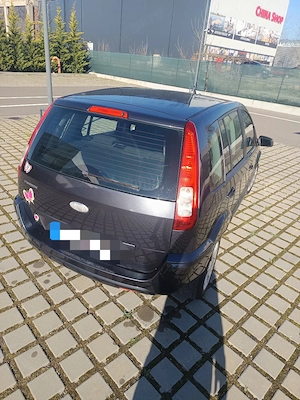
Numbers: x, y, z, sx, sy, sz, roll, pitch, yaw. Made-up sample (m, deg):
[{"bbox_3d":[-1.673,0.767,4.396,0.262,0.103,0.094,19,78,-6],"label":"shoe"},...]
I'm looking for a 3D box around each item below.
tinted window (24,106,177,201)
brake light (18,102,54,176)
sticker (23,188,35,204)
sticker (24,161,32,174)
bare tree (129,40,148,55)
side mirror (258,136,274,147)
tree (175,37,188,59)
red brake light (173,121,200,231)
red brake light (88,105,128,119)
[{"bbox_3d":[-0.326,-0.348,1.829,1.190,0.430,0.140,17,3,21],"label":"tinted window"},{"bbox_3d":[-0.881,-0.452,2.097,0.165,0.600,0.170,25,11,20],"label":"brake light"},{"bbox_3d":[-0.943,-0.030,2.159,0.105,0.125,0.010,21,22,28],"label":"sticker"},{"bbox_3d":[-0.910,-0.238,2.079,0.080,0.100,0.010,21,12,28],"label":"sticker"},{"bbox_3d":[-1.386,-15.440,30.261,2.122,3.798,2.122,3,27,-4],"label":"bare tree"},{"bbox_3d":[1.367,-0.675,3.259,0.175,0.120,0.110,17,28,21],"label":"side mirror"},{"bbox_3d":[2.843,-13.892,27.569,1.441,4.180,1.441,7,26,2],"label":"tree"},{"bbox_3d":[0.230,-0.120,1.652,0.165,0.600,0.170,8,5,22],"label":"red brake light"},{"bbox_3d":[-0.267,-0.572,1.808,0.300,0.045,0.050,17,18,21],"label":"red brake light"}]

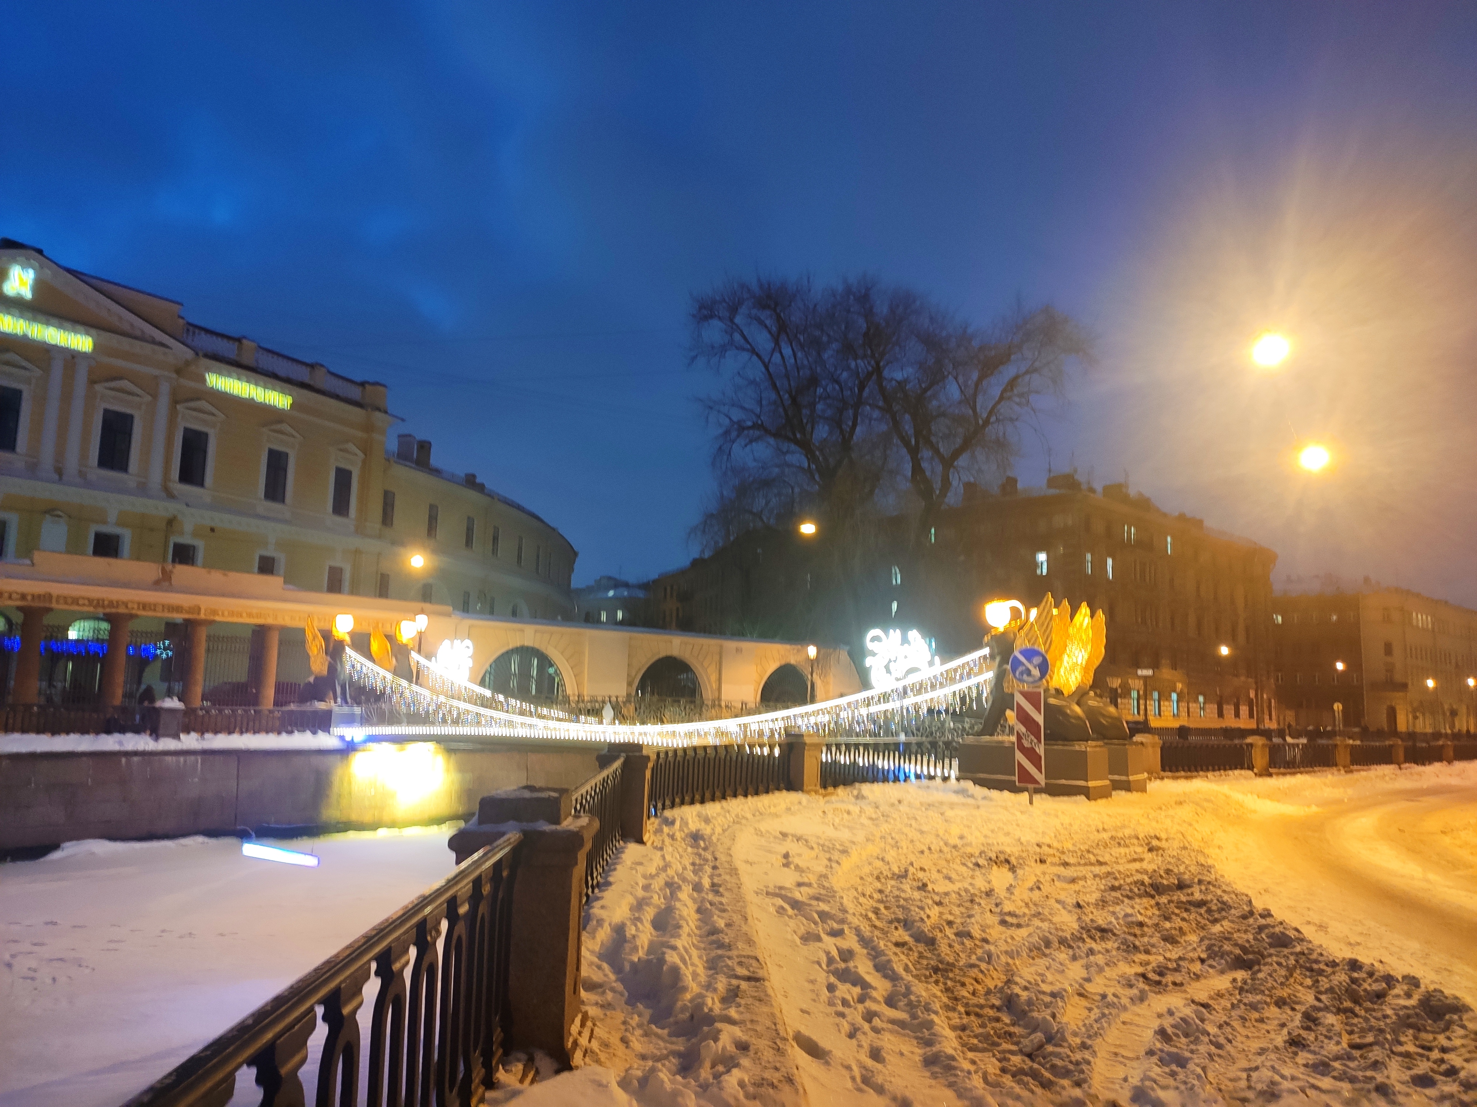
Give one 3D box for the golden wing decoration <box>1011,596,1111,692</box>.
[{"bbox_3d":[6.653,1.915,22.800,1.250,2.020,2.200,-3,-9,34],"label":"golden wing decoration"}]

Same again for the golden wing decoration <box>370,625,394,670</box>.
[{"bbox_3d":[-12.021,3.190,37.400,0.800,1.620,0.340,-3,-9,34],"label":"golden wing decoration"}]

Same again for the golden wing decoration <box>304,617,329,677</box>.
[{"bbox_3d":[-13.496,3.018,35.450,0.800,1.920,0.340,-3,-9,34],"label":"golden wing decoration"}]

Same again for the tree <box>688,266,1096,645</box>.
[{"bbox_3d":[6.504,-2.047,54.000,17.500,20.000,14.000,2,-8,0],"label":"tree"}]

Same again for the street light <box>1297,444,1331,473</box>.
[{"bbox_3d":[14.429,-2.400,27.800,0.700,0.550,0.600,-2,-9,27],"label":"street light"}]

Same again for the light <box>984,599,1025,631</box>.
[{"bbox_3d":[5.502,1.274,22.900,0.720,0.620,0.480,-3,-9,34],"label":"light"}]

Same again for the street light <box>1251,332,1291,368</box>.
[{"bbox_3d":[10.572,-4.039,22.000,0.720,0.600,0.720,-2,-9,27],"label":"street light"}]

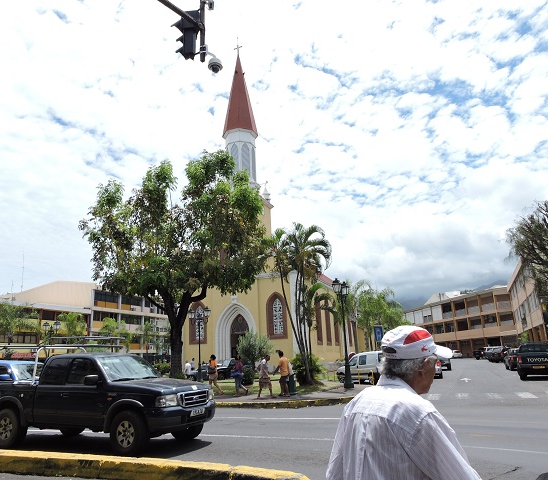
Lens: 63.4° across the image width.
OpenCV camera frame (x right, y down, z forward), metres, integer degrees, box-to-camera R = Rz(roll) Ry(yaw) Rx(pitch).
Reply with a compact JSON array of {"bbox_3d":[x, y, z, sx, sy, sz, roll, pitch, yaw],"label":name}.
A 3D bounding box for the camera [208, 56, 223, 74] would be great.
[{"bbox_3d":[-0.962,-2.871,7.300,0.240,0.270,0.240,-2,-15,0],"label":"camera"}]

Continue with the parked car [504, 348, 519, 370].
[{"bbox_3d":[16.852,8.049,30.317,1.700,1.430,4.200,-8,-16,23],"label":"parked car"}]

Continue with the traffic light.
[{"bbox_3d":[-1.529,-3.604,7.800,0.420,0.930,0.370,-15,-20,37],"label":"traffic light"}]

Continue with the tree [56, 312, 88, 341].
[{"bbox_3d":[-17.130,9.112,37.159,2.900,6.297,2.900,-9,-17,23],"label":"tree"}]

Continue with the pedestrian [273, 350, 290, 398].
[{"bbox_3d":[0.296,5.084,16.972,0.600,1.730,0.550,-6,-16,17],"label":"pedestrian"}]

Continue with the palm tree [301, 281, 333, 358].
[{"bbox_3d":[2.355,4.688,22.809,1.800,5.173,1.800,-9,-17,23],"label":"palm tree"}]

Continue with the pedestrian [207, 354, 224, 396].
[{"bbox_3d":[-2.418,5.636,18.373,0.680,1.702,0.500,-9,-17,23],"label":"pedestrian"}]

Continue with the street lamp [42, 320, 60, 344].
[{"bbox_3d":[-15.876,8.179,31.347,1.500,4.886,0.500,-9,-17,23],"label":"street lamp"}]

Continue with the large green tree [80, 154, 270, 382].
[{"bbox_3d":[-5.708,1.573,25.910,11.000,13.300,10.500,1,-15,-12],"label":"large green tree"}]

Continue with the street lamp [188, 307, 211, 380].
[{"bbox_3d":[-4.684,6.611,27.642,1.500,4.922,0.500,-9,-17,23],"label":"street lamp"}]

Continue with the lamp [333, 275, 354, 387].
[{"bbox_3d":[3.308,4.280,20.425,0.500,4.860,1.500,-9,-17,26],"label":"lamp"}]

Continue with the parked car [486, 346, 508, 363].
[{"bbox_3d":[25.359,12.956,50.473,1.760,1.720,4.500,-7,-16,19],"label":"parked car"}]

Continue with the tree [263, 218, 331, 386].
[{"bbox_3d":[1.211,3.231,23.380,3.400,8.400,3.300,-3,-15,4],"label":"tree"}]

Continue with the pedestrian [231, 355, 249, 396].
[{"bbox_3d":[-1.398,5.583,18.183,0.650,1.621,0.500,-9,-17,23],"label":"pedestrian"}]

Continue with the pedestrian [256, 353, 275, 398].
[{"bbox_3d":[-0.317,5.059,16.553,0.620,1.580,0.500,0,-15,-5],"label":"pedestrian"}]

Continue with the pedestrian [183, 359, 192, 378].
[{"bbox_3d":[-5.814,8.998,29.773,0.520,1.696,0.450,9,-19,-36],"label":"pedestrian"}]

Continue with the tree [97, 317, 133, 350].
[{"bbox_3d":[-15.542,10.573,43.759,3.600,5.900,3.600,-2,-15,0],"label":"tree"}]

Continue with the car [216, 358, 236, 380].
[{"bbox_3d":[-3.132,9.600,33.508,4.000,1.700,1.720,6,-17,-28],"label":"car"}]

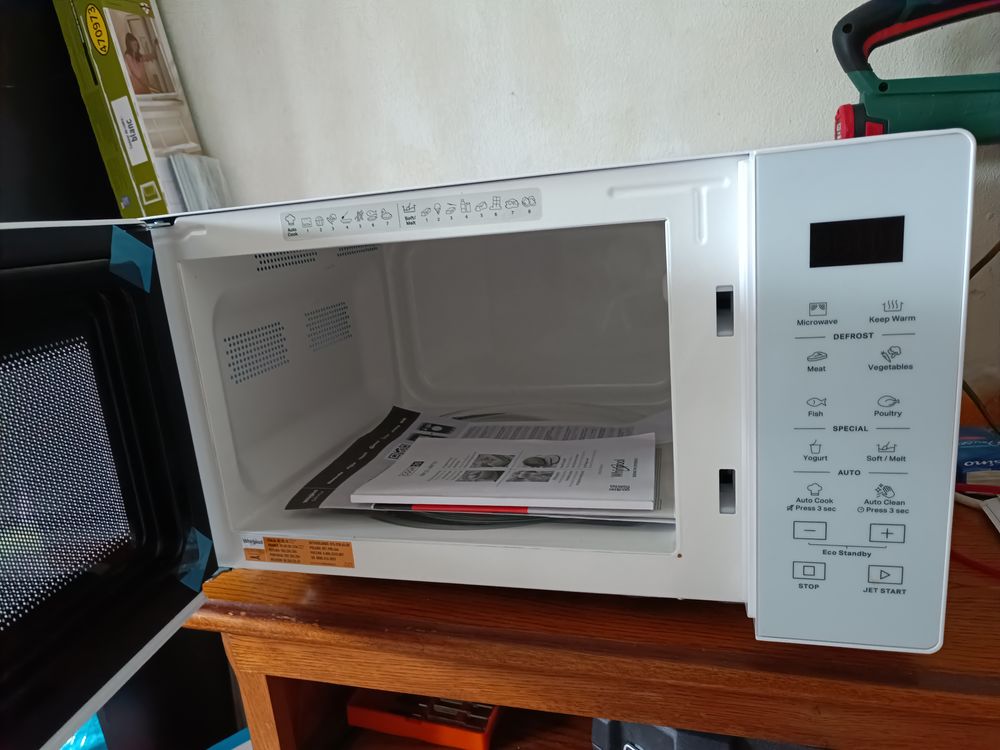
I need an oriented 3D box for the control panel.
[{"bbox_3d":[0.178,0.016,0.355,0.091,0.260,0.032,-1,14,17],"label":"control panel"}]

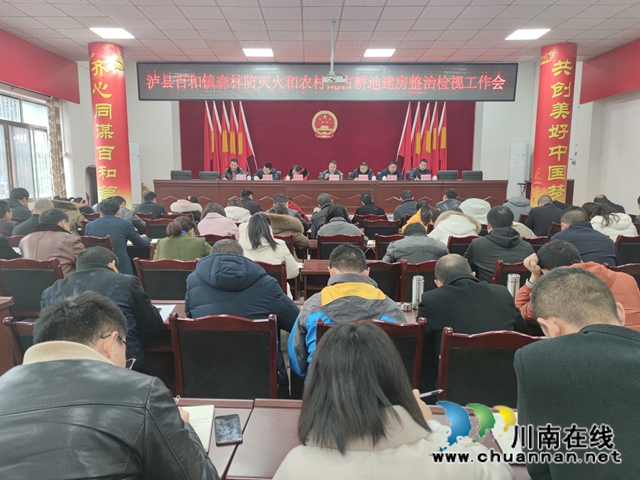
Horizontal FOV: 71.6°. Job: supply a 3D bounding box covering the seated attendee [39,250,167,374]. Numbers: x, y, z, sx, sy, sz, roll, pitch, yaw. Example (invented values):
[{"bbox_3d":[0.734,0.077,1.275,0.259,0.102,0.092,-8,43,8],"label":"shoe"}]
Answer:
[{"bbox_3d":[-1.136,0.394,2.322,0.570,0.630,0.520,1,8,5],"label":"seated attendee"}]

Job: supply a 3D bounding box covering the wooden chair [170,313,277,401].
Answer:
[{"bbox_3d":[-0.409,0.745,2.199,0.460,0.960,0.520,1,8,2],"label":"wooden chair"}]

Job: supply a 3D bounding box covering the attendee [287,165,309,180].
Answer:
[{"bbox_3d":[-0.521,-1.190,10.338,0.560,1.100,0.750,0,9,-1],"label":"attendee"}]

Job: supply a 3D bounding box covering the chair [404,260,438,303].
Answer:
[{"bbox_3d":[0.783,0.551,3.353,0.460,0.940,0.540,0,8,0],"label":"chair"}]

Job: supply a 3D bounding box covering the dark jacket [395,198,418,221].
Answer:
[{"bbox_3d":[1.330,-0.263,6.846,0.460,0.670,0.460,1,8,2],"label":"dark jacket"}]

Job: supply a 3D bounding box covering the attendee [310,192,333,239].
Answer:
[{"bbox_3d":[0.123,0.000,6.042,0.520,1.268,0.750,0,8,0],"label":"attendee"}]

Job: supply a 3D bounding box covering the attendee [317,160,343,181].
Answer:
[{"bbox_3d":[0.239,-0.947,8.857,0.530,1.250,0.750,0,8,0],"label":"attendee"}]

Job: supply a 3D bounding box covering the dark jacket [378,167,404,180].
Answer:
[{"bbox_3d":[1.408,-1.115,8.754,0.510,0.580,0.480,1,8,2],"label":"dark jacket"}]

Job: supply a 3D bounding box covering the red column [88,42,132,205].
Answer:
[{"bbox_3d":[-4.439,-1.969,9.463,0.670,4.080,0.670,0,9,-1],"label":"red column"}]

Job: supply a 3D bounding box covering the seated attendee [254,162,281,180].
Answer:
[{"bbox_3d":[-1.125,-1.092,9.544,0.570,1.110,0.750,0,9,0],"label":"seated attendee"}]

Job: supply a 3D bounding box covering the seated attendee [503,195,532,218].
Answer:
[{"bbox_3d":[3.027,-0.073,6.985,0.490,1.260,0.750,0,8,-1],"label":"seated attendee"}]

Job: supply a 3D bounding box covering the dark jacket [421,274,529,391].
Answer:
[{"bbox_3d":[0.705,0.477,2.114,0.520,0.670,0.520,0,9,0],"label":"dark jacket"}]

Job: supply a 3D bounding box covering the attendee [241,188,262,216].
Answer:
[{"bbox_3d":[-1.045,-0.149,6.991,0.520,1.291,0.750,1,8,7],"label":"attendee"}]

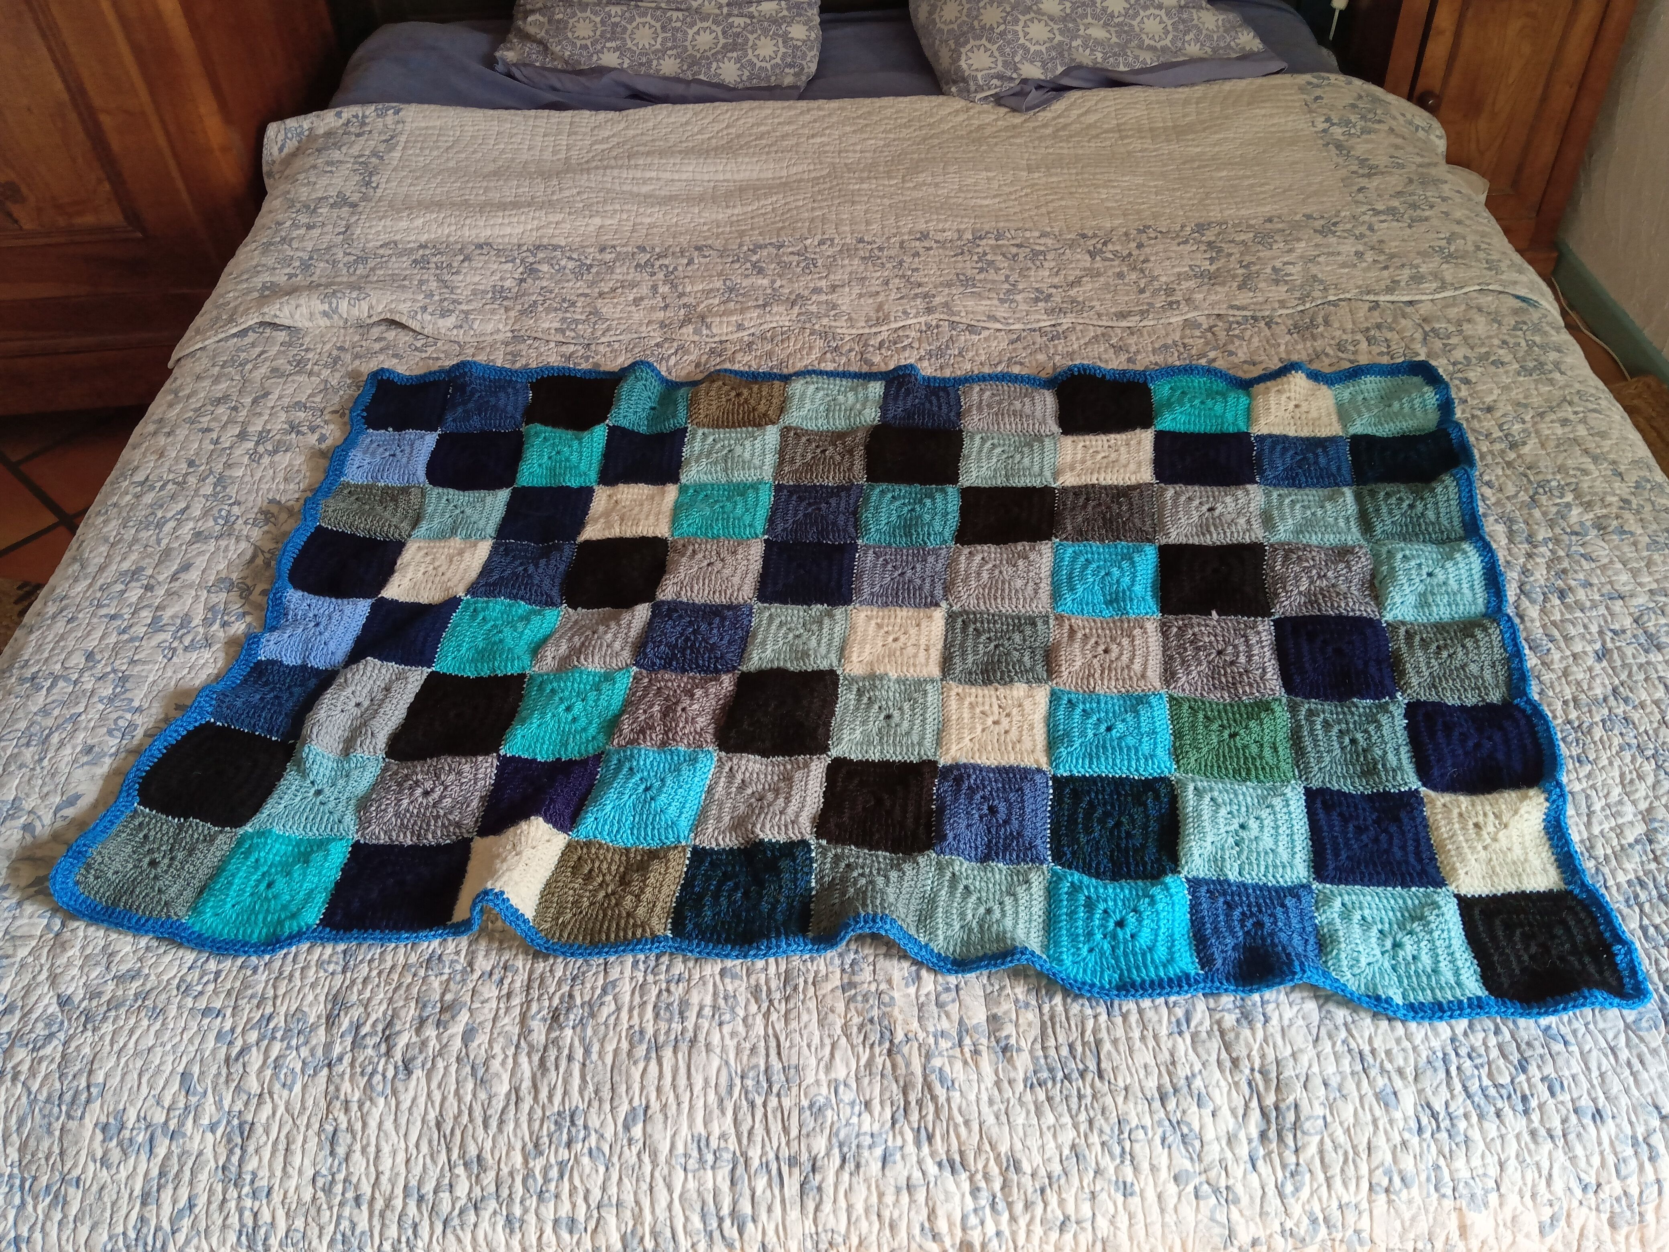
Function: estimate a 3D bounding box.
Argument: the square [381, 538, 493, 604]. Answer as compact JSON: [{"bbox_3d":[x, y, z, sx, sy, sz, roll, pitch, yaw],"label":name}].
[{"bbox_3d":[-0.404,-0.059,1.369,0.095,0.012,0.092,2,45,8],"label":"square"}]

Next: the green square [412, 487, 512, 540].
[{"bbox_3d":[-0.395,-0.120,1.430,0.098,0.012,0.092,0,45,6],"label":"green square"}]

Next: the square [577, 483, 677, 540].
[{"bbox_3d":[-0.222,-0.124,1.466,0.098,0.014,0.098,-1,43,5],"label":"square"}]

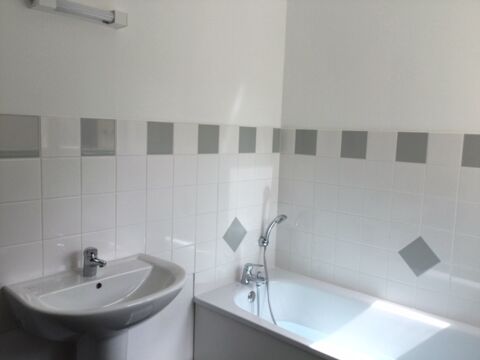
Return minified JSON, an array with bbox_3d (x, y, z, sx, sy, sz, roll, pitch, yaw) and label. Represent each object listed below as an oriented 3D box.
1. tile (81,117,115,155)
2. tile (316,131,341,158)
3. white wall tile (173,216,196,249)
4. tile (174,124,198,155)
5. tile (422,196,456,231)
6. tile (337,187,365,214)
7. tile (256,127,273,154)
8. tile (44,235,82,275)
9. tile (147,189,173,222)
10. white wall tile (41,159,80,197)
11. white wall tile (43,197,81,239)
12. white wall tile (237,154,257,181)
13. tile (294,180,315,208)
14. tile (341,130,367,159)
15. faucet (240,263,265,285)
[{"bbox_3d":[-0.562,-0.169,1.706,0.010,0.142,0.150,8,8,41],"label":"tile"},{"bbox_3d":[0.500,-0.206,2.404,0.150,0.150,0.010,7,8,41],"label":"tile"},{"bbox_3d":[-0.275,0.255,2.102,0.010,0.149,0.150,7,8,41],"label":"white wall tile"},{"bbox_3d":[-0.261,-0.197,2.047,0.010,0.142,0.150,8,8,41],"label":"tile"},{"bbox_3d":[0.947,0.156,2.043,0.149,0.149,0.008,7,8,41],"label":"tile"},{"bbox_3d":[0.605,0.112,2.338,0.149,0.149,0.008,7,8,41],"label":"tile"},{"bbox_3d":[0.144,-0.237,2.533,0.010,0.151,0.151,8,9,42],"label":"tile"},{"bbox_3d":[-0.686,0.290,1.663,0.010,0.150,0.150,7,8,41],"label":"tile"},{"bbox_3d":[-0.370,0.114,1.974,0.008,0.149,0.149,7,8,41],"label":"tile"},{"bbox_3d":[-0.681,-0.011,1.645,0.010,0.151,0.151,8,9,42],"label":"white wall tile"},{"bbox_3d":[-0.680,0.139,1.647,0.010,0.150,0.150,7,8,41],"label":"white wall tile"},{"bbox_3d":[0.035,-0.077,2.405,0.010,0.150,0.150,8,8,41],"label":"white wall tile"},{"bbox_3d":[0.373,0.078,2.535,0.150,0.150,0.010,8,8,41],"label":"tile"},{"bbox_3d":[0.617,-0.187,2.307,0.149,0.147,0.008,7,8,41],"label":"tile"},{"bbox_3d":[0.069,0.523,2.352,0.155,0.134,0.065,7,8,41],"label":"faucet"}]

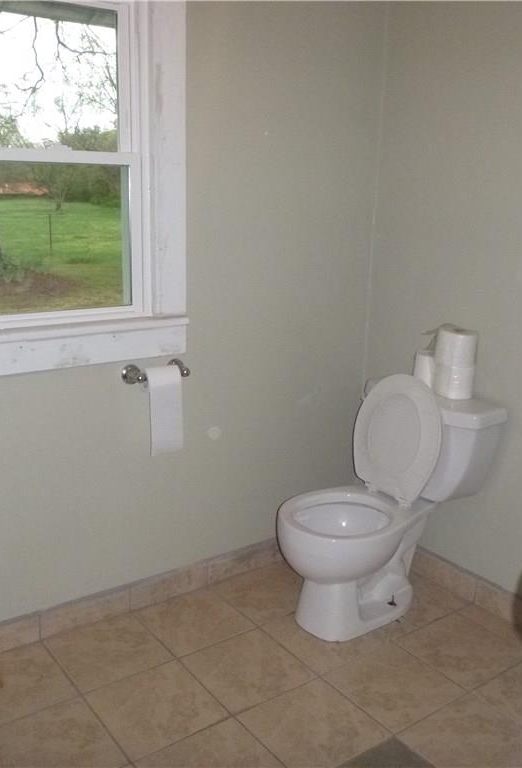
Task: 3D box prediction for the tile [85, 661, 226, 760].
[{"bbox_3d":[-0.287,0.886,2.030,0.300,0.012,0.300,-9,17,-35],"label":"tile"}]

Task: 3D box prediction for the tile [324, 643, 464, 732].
[{"bbox_3d":[0.391,0.889,2.179,0.317,0.010,0.302,-9,17,-35],"label":"tile"}]

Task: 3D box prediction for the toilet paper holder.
[{"bbox_3d":[-0.322,-0.031,2.352,0.223,0.063,0.086,-9,17,-35],"label":"toilet paper holder"}]

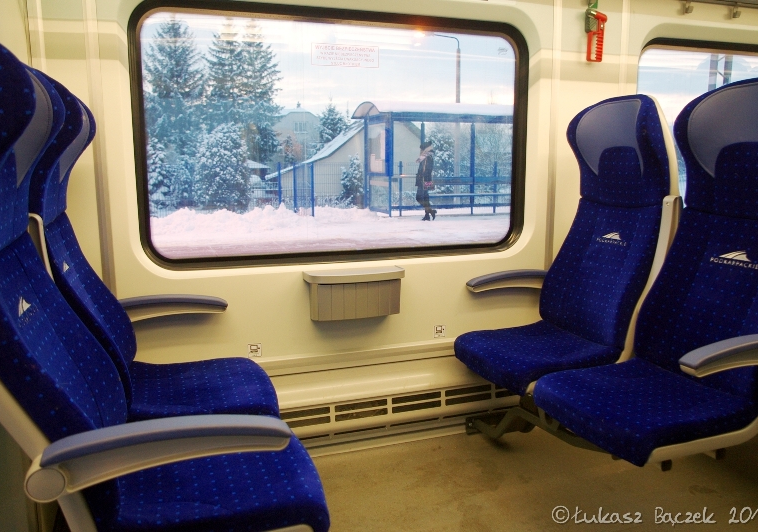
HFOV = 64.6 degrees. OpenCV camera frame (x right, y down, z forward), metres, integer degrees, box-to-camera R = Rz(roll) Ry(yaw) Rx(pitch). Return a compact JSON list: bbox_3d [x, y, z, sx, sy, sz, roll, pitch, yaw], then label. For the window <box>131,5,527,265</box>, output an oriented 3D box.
[{"bbox_3d":[-0.098,-0.438,2.054,1.377,0.848,0.081,-4,10,-19],"label":"window"}]

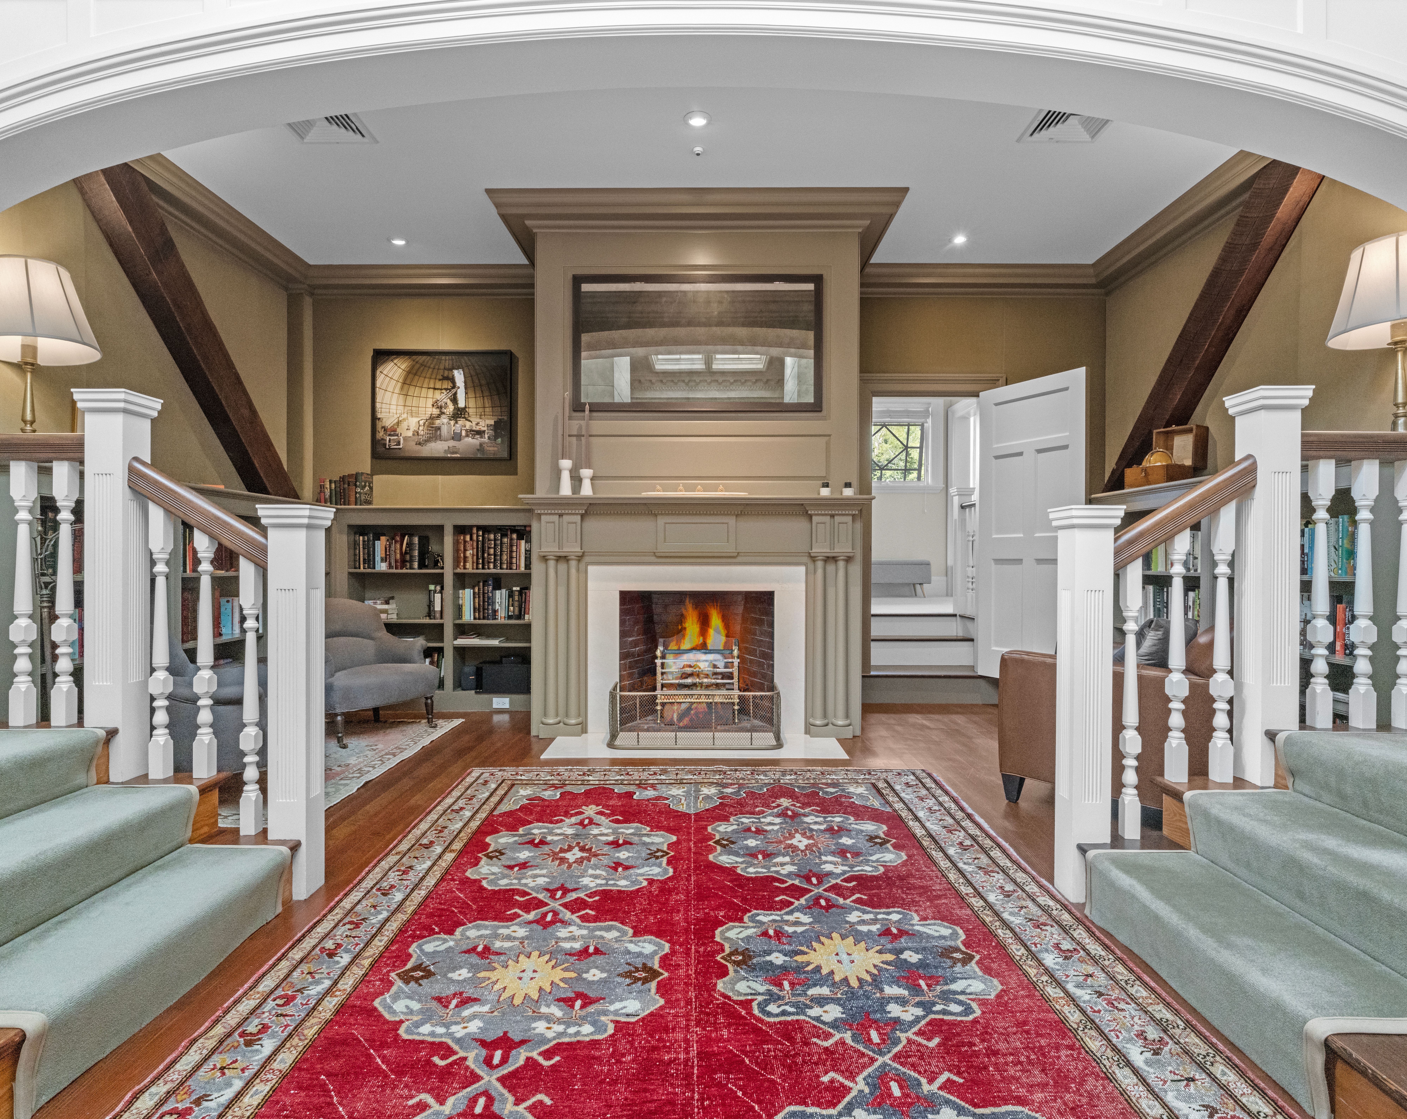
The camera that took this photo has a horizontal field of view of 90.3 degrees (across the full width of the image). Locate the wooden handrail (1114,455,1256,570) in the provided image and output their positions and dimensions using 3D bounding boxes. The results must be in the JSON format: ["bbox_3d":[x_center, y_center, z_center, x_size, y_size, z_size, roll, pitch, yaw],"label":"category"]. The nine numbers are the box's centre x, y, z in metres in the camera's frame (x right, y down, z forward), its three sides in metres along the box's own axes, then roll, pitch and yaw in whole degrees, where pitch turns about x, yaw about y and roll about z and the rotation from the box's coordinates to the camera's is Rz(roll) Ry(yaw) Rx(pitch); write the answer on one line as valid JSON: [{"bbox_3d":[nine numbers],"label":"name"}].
[{"bbox_3d":[1.482,-0.137,2.193,0.570,0.088,0.067,-31,0,0],"label":"wooden handrail"}]

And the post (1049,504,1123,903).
[{"bbox_3d":[1.208,0.444,2.205,0.158,1.215,0.160,0,0,0],"label":"post"}]

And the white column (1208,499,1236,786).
[{"bbox_3d":[1.611,0.254,2.172,0.043,0.865,0.043,0,0,-1],"label":"white column"}]

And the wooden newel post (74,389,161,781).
[{"bbox_3d":[-1.869,0.083,2.240,0.162,1.220,0.160,0,0,0],"label":"wooden newel post"}]

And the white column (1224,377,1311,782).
[{"bbox_3d":[1.776,0.085,2.200,0.160,1.220,0.160,0,0,0],"label":"white column"}]

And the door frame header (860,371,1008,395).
[{"bbox_3d":[1.610,-1.252,5.000,1.130,0.155,0.080,0,0,0],"label":"door frame header"}]

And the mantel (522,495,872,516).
[{"bbox_3d":[-0.040,-0.305,4.090,2.020,0.115,0.230,0,0,0],"label":"mantel"}]

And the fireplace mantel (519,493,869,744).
[{"bbox_3d":[-0.036,0.341,4.080,2.020,1.400,0.260,0,0,-1],"label":"fireplace mantel"}]

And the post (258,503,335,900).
[{"bbox_3d":[-1.277,0.440,2.210,0.155,1.214,0.155,0,0,-1],"label":"post"}]

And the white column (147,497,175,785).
[{"bbox_3d":[-1.731,0.260,2.235,0.046,0.870,0.046,0,0,0],"label":"white column"}]

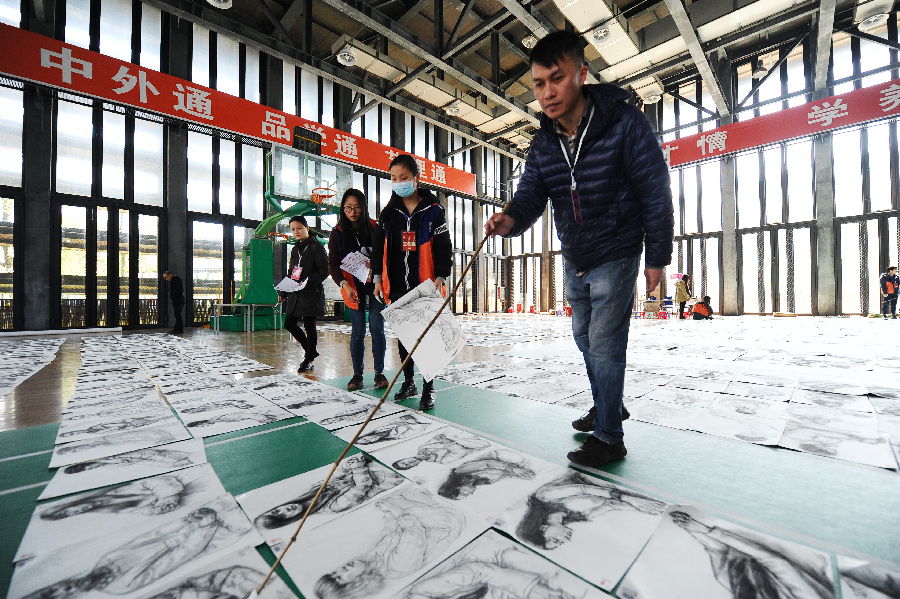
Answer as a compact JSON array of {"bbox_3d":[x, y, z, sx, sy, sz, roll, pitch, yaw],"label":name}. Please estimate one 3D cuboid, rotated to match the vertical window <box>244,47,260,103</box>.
[{"bbox_3d":[-7.186,-8.180,12.746,0.520,2.050,0.100,0,-1,-44],"label":"vertical window"}]

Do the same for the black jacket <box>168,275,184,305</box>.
[{"bbox_3d":[-6.657,-0.219,8.498,0.340,0.740,0.460,0,-1,-35],"label":"black jacket"}]

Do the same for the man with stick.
[{"bbox_3d":[0.580,-0.160,1.460,0.850,1.660,0.600,0,-1,-37],"label":"man with stick"}]

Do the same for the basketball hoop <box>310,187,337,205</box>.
[{"bbox_3d":[-2.714,-2.202,7.432,0.470,0.260,0.580,0,-1,-44],"label":"basketball hoop"}]

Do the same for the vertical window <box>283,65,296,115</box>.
[{"bbox_3d":[-6.259,-8.228,13.640,0.500,2.050,0.100,0,-1,-44],"label":"vertical window"}]

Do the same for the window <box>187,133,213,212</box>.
[{"bbox_3d":[-8.273,-4.186,11.576,0.700,2.700,0.100,0,-1,-44],"label":"window"}]

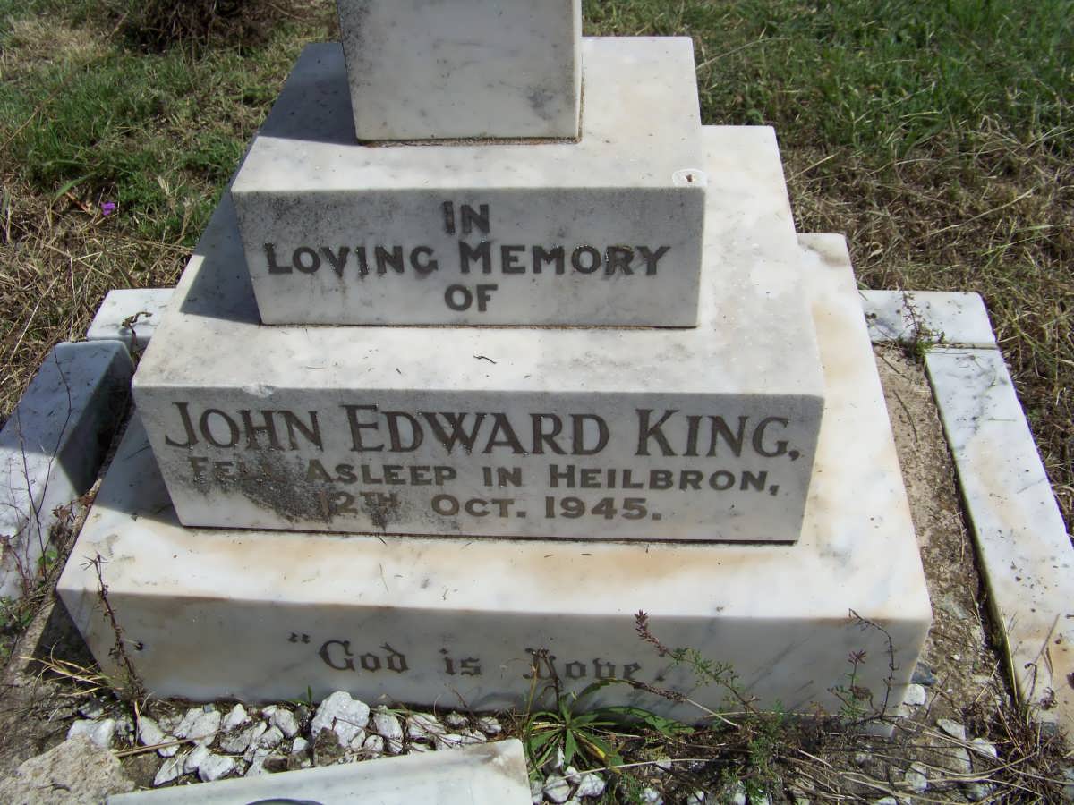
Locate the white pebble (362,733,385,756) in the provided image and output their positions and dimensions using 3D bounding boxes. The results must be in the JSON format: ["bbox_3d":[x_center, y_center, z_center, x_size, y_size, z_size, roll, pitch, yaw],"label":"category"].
[{"bbox_3d":[-0.155,0.325,1.057,0.022,0.017,0.023,1,43,5],"label":"white pebble"}]

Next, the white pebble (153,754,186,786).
[{"bbox_3d":[-0.309,0.310,0.940,0.029,0.017,0.017,-21,45,-19],"label":"white pebble"}]

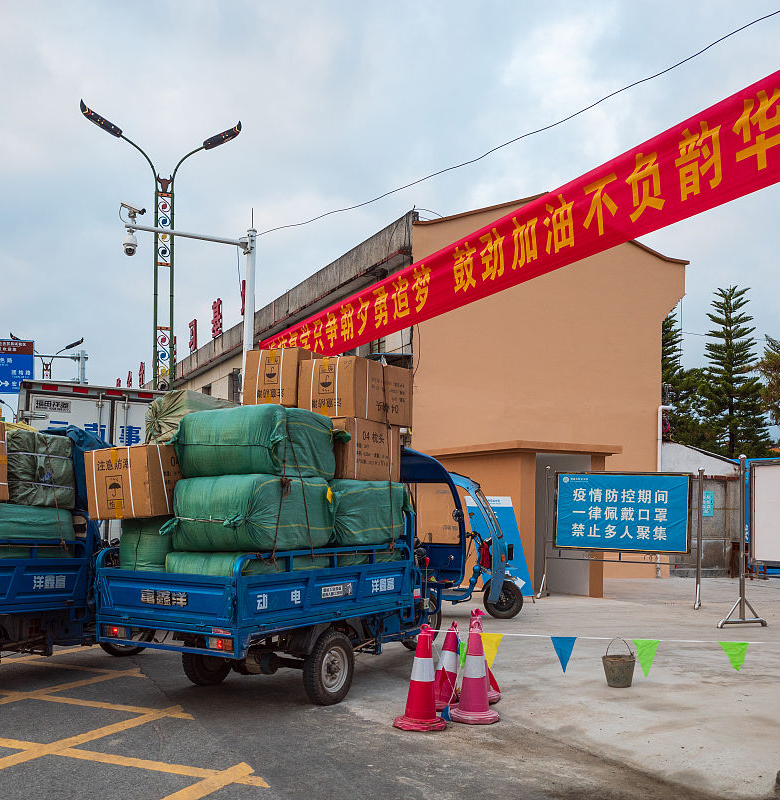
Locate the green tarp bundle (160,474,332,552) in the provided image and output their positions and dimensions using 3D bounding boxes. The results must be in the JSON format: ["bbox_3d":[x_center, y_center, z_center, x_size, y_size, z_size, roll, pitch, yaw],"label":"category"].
[{"bbox_3d":[-0.909,0.756,6.351,0.700,0.470,0.870,-3,-7,31],"label":"green tarp bundle"}]

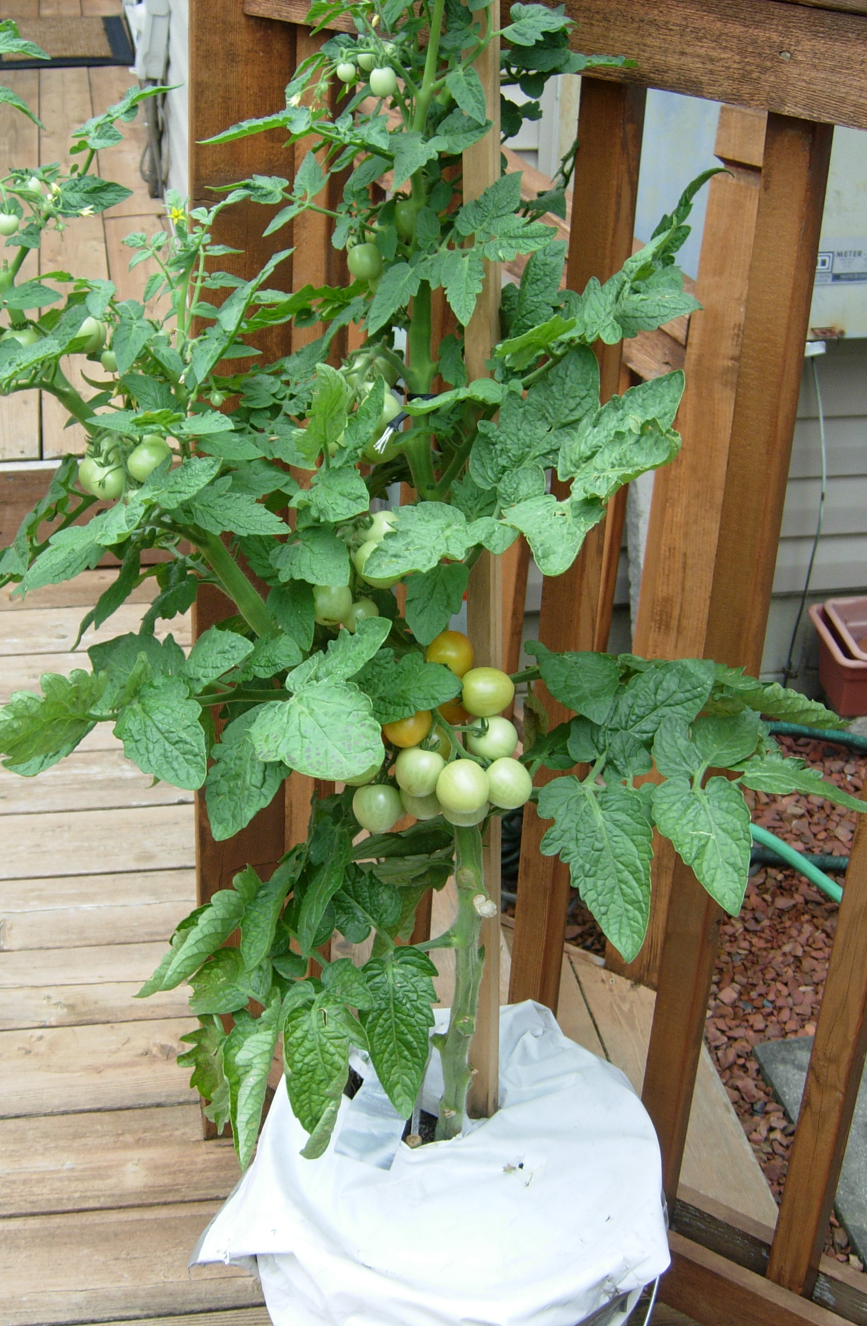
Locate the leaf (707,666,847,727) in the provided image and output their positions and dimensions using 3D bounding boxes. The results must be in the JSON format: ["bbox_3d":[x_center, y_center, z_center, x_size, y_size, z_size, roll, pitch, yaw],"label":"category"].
[{"bbox_3d":[0.235,0.022,1.250,0.112,0.026,0.058,27,30,-14],"label":"leaf"}]

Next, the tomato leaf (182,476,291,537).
[{"bbox_3d":[-0.117,-0.096,1.130,0.071,0.018,0.051,14,44,7],"label":"tomato leaf"}]

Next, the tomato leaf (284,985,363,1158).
[{"bbox_3d":[-0.075,0.281,1.265,0.054,0.128,0.028,6,8,2],"label":"tomato leaf"}]

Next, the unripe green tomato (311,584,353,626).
[{"bbox_3d":[-0.062,-0.038,1.125,0.027,0.028,0.027,3,29,0],"label":"unripe green tomato"}]

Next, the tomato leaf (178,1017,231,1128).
[{"bbox_3d":[-0.163,0.297,1.330,0.043,0.081,0.020,-7,1,14],"label":"tomato leaf"}]

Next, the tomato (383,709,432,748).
[{"bbox_3d":[-0.016,0.038,1.150,0.031,0.030,0.031,3,29,0],"label":"tomato"}]

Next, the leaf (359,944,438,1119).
[{"bbox_3d":[-0.026,0.274,1.370,0.059,0.130,0.030,0,-6,-3],"label":"leaf"}]

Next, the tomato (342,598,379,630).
[{"bbox_3d":[-0.046,-0.030,1.165,0.024,0.024,0.024,3,29,0],"label":"tomato"}]

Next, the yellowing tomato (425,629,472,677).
[{"bbox_3d":[0.012,-0.006,1.280,0.033,0.033,0.033,3,29,0],"label":"yellowing tomato"}]

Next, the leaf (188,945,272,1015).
[{"bbox_3d":[-0.144,0.227,1.310,0.056,0.043,0.020,9,-6,9],"label":"leaf"}]

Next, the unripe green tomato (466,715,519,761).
[{"bbox_3d":[0.041,0.053,1.272,0.035,0.034,0.035,3,29,0],"label":"unripe green tomato"}]

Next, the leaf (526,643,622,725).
[{"bbox_3d":[0.097,0.013,1.280,0.067,0.057,0.030,0,-9,0],"label":"leaf"}]

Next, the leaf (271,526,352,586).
[{"bbox_3d":[-0.077,-0.068,1.160,0.049,0.016,0.035,24,75,6],"label":"leaf"}]

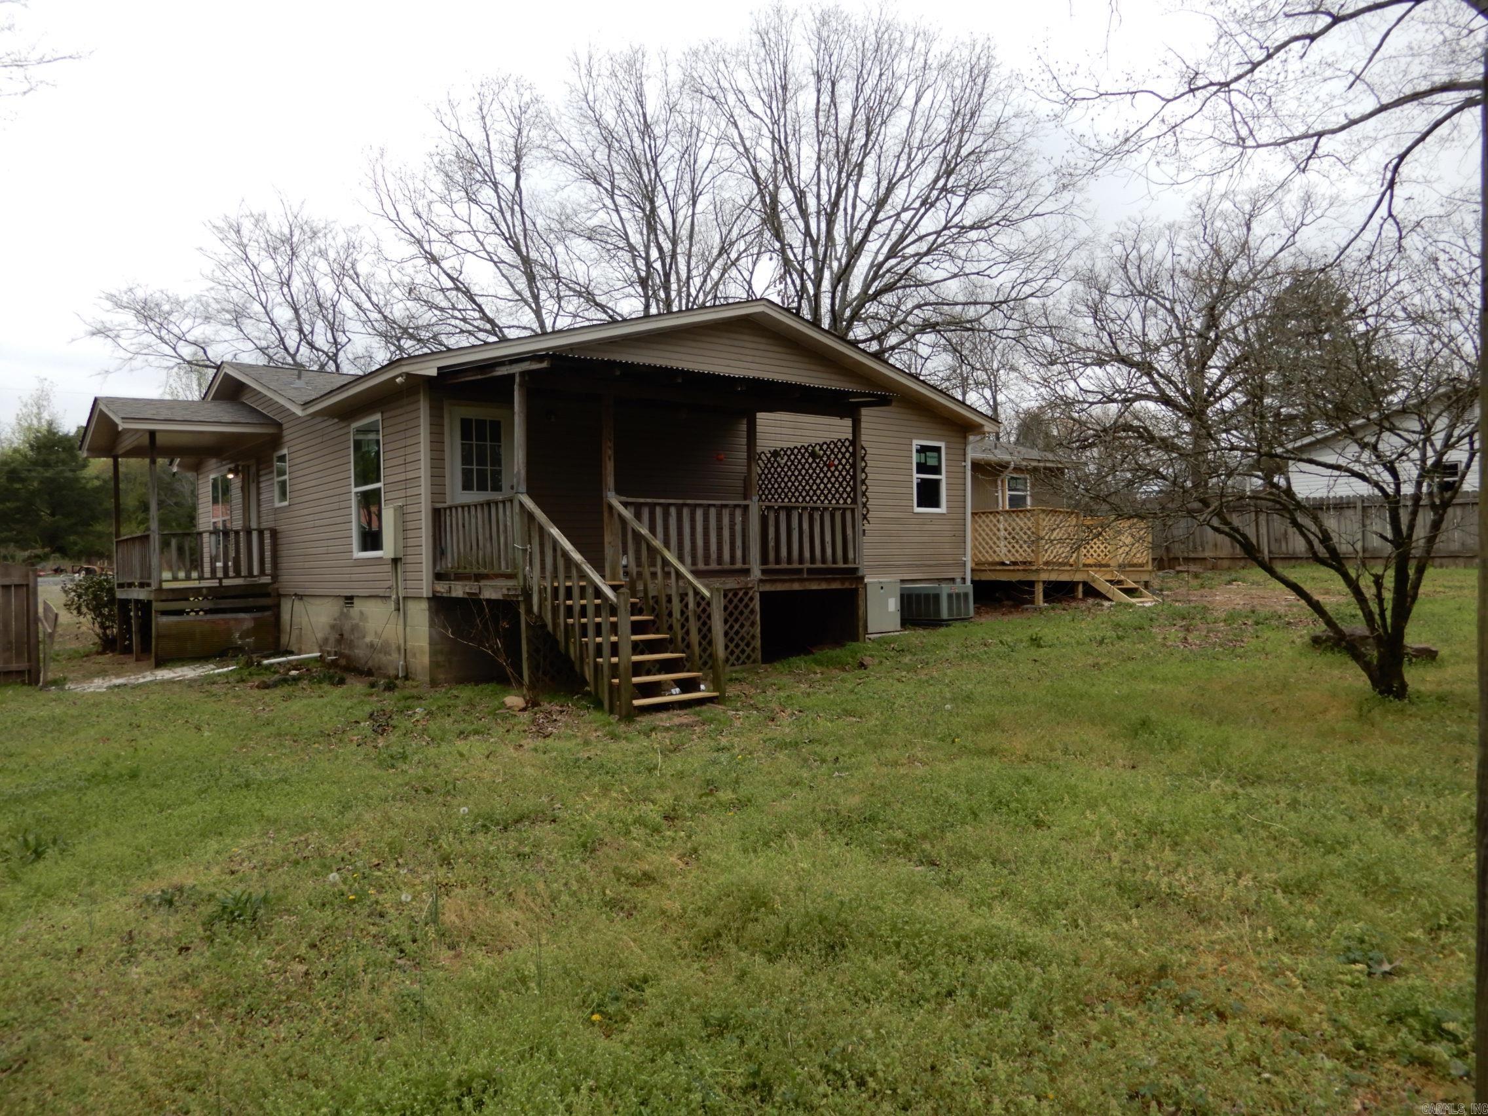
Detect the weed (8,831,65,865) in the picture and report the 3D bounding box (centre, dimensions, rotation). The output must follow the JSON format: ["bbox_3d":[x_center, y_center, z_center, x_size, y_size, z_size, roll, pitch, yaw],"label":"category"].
[{"bbox_3d":[-3.870,1.590,5.650,0.310,0.150,0.280,-1,0,0],"label":"weed"}]

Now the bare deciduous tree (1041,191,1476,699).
[{"bbox_3d":[4.250,-0.830,8.150,3.900,3.950,3.600,-1,0,0],"label":"bare deciduous tree"}]

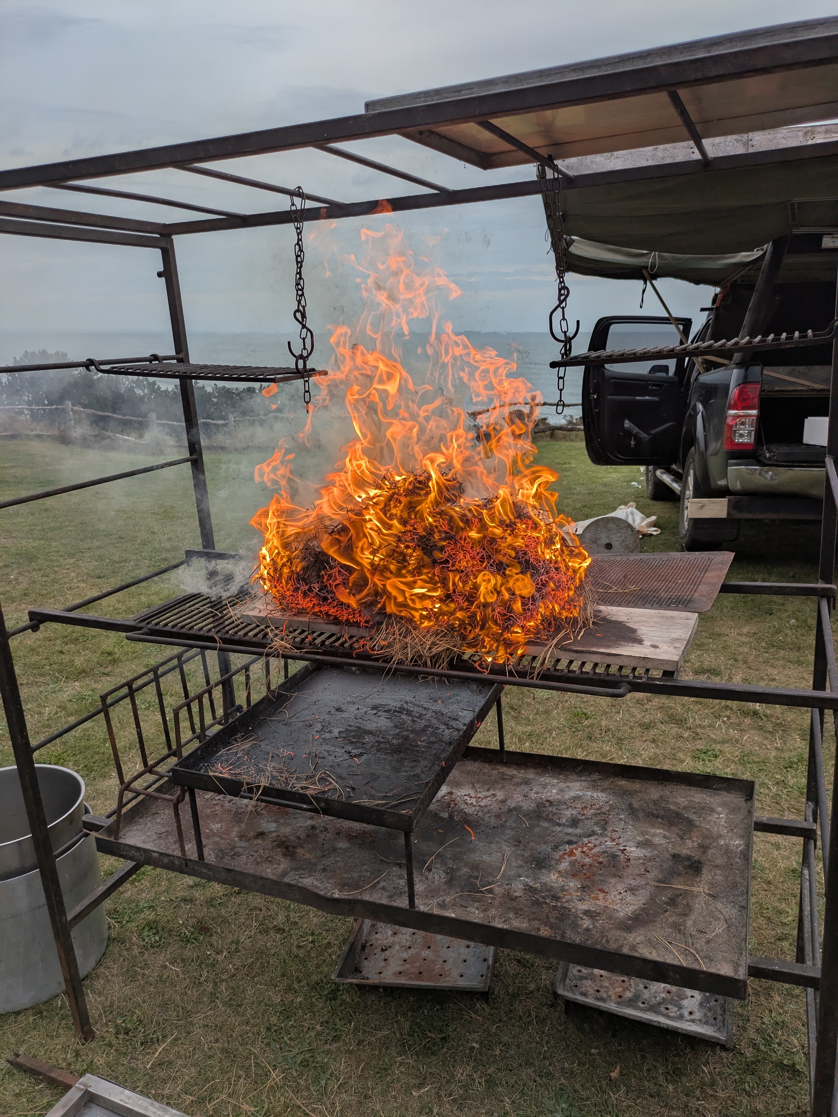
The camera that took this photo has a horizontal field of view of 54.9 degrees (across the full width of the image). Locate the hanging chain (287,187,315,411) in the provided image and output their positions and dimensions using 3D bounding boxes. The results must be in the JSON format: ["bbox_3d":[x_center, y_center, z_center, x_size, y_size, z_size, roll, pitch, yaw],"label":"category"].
[{"bbox_3d":[-0.231,-0.497,1.577,0.052,0.424,0.045,-2,16,-8],"label":"hanging chain"}]

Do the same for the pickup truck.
[{"bbox_3d":[2.991,-1.159,6.591,1.950,1.870,5.350,3,11,11],"label":"pickup truck"}]

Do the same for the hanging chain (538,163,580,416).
[{"bbox_3d":[0.250,-0.480,1.466,0.075,0.440,0.050,0,16,10],"label":"hanging chain"}]

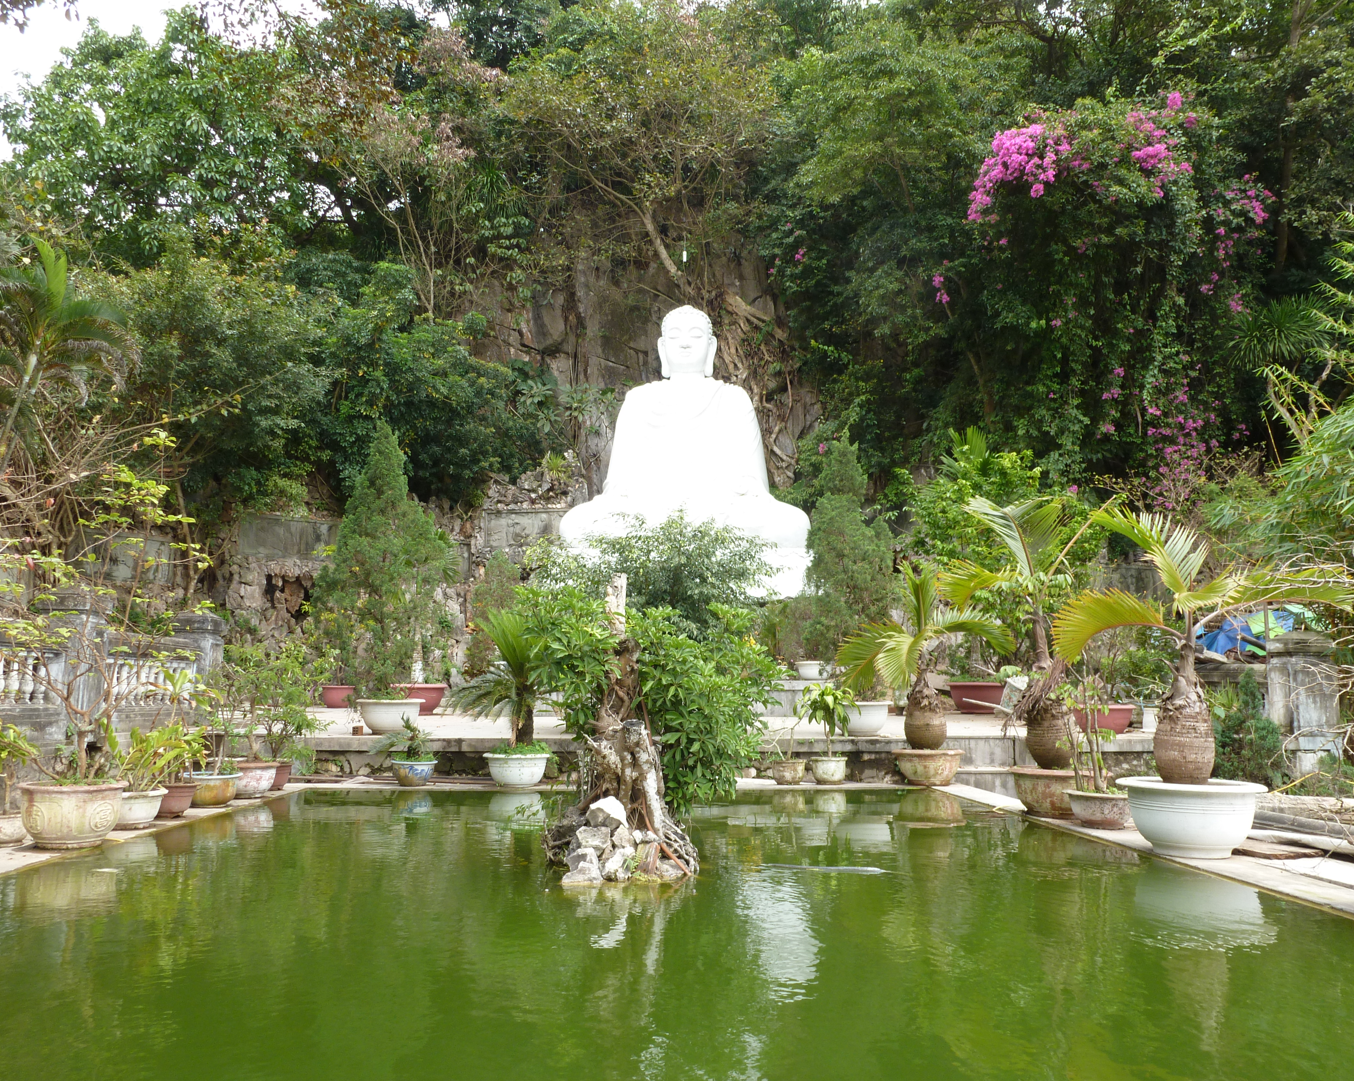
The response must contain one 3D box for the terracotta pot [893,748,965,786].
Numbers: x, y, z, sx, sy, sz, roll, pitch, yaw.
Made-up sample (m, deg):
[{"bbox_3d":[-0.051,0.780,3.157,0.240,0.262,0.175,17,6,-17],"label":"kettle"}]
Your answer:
[{"bbox_3d":[3.821,3.418,15.115,1.044,0.524,1.044,-2,-9,14],"label":"terracotta pot"}]

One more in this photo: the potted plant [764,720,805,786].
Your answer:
[{"bbox_3d":[1.636,3.201,15.122,0.627,0.985,0.520,-1,-9,6],"label":"potted plant"}]

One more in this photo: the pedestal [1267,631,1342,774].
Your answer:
[{"bbox_3d":[8.362,2.166,13.349,0.540,1.901,0.540,0,-9,-3],"label":"pedestal"}]

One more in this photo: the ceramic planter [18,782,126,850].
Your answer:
[{"bbox_3d":[-5.557,2.510,9.189,1.020,0.544,1.020,0,-9,-2],"label":"ceramic planter"}]

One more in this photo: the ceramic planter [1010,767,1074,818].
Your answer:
[{"bbox_3d":[4.268,2.787,11.093,1.092,0.525,1.092,-3,-9,20],"label":"ceramic planter"}]

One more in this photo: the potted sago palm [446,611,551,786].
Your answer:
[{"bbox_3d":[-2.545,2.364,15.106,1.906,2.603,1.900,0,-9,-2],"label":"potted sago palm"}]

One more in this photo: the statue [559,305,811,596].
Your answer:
[{"bbox_3d":[0.251,-2.934,31.796,8.061,9.513,5.800,0,-9,-2],"label":"statue"}]

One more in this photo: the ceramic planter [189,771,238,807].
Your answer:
[{"bbox_3d":[-5.691,3.047,12.229,0.758,0.393,0.758,0,-9,-2],"label":"ceramic planter"}]

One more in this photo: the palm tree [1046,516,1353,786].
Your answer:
[{"bbox_3d":[4.499,0.898,8.581,2.289,2.373,1.831,-5,-10,27],"label":"palm tree"}]

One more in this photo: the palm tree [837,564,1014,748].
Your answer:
[{"bbox_3d":[3.823,1.938,15.352,2.716,3.192,2.500,0,-9,-2],"label":"palm tree"}]

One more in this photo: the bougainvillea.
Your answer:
[{"bbox_3d":[13.360,-8.172,31.577,10.887,12.796,4.500,0,-9,-2],"label":"bougainvillea"}]

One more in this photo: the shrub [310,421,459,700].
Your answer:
[{"bbox_3d":[-5.266,0.627,17.908,2.643,5.549,2.300,0,-9,-2],"label":"shrub"}]

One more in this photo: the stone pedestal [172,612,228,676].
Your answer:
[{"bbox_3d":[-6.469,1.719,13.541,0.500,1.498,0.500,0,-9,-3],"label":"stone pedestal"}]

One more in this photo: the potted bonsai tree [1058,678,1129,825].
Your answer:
[{"bbox_3d":[4.435,2.197,10.455,0.942,1.542,0.850,0,-9,-2],"label":"potted bonsai tree"}]

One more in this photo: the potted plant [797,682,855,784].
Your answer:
[{"bbox_3d":[2.290,2.942,15.282,0.981,1.512,0.981,0,-9,-2],"label":"potted plant"}]

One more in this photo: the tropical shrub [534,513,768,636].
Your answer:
[{"bbox_3d":[-0.486,0.933,18.370,4.476,3.013,3.805,0,-9,-2],"label":"tropical shrub"}]

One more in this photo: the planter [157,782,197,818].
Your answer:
[{"bbox_3d":[-5.593,2.860,11.035,0.592,0.364,0.592,4,-10,-26],"label":"planter"}]

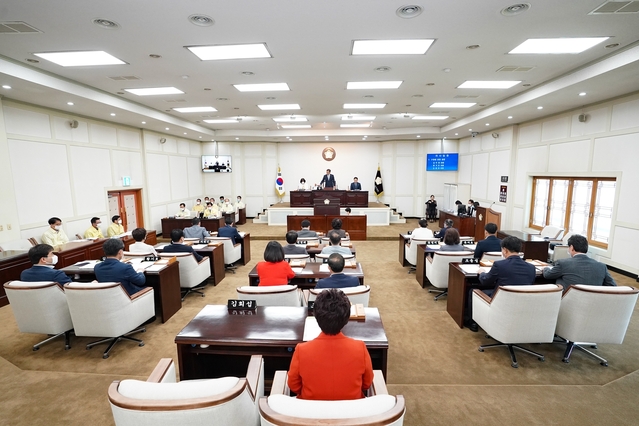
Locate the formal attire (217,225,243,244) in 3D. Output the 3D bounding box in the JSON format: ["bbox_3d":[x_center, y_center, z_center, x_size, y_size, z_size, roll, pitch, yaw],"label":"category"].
[{"bbox_3d":[-2.312,0.630,7.353,0.560,0.620,0.420,1,8,7],"label":"formal attire"}]

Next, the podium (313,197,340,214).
[{"bbox_3d":[0.341,0.027,11.921,1.120,1.280,0.650,0,8,3],"label":"podium"}]

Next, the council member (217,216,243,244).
[{"bbox_3d":[-1.852,0.672,6.265,0.550,1.250,0.750,0,7,6],"label":"council member"}]

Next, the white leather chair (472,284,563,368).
[{"bbox_3d":[2.236,1.207,3.322,0.670,0.880,0.700,0,8,1],"label":"white leather chair"}]

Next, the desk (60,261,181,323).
[{"bbox_3d":[-3.058,1.205,4.396,1.585,0.765,0.551,0,8,3],"label":"desk"}]

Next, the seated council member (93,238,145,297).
[{"bbox_3d":[-2.399,0.963,3.802,0.570,1.320,0.770,0,7,8],"label":"seated council member"}]

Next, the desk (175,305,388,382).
[{"bbox_3d":[-0.273,1.282,2.415,1.585,0.765,0.551,0,8,3],"label":"desk"}]

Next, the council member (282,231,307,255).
[{"bbox_3d":[-0.492,0.919,5.540,0.540,1.260,0.750,0,8,3],"label":"council member"}]

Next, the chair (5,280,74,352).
[{"bbox_3d":[-3.352,1.241,3.727,0.673,0.887,0.694,1,8,11],"label":"chair"}]

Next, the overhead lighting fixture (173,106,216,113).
[{"bbox_3d":[-3.813,-3.215,8.796,1.212,0.071,0.556,0,8,3],"label":"overhead lighting fixture"}]

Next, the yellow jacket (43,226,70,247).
[{"bbox_3d":[-5.873,0.628,6.371,0.360,0.620,0.520,2,8,18],"label":"yellow jacket"}]

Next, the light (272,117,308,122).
[{"bbox_3d":[-1.062,-3.476,10.523,1.212,0.071,0.556,0,8,3],"label":"light"}]

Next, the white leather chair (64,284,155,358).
[{"bbox_3d":[-2.539,1.196,3.541,0.670,0.880,0.700,0,8,5],"label":"white leather chair"}]

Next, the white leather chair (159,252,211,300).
[{"bbox_3d":[-2.579,1.131,5.497,0.670,0.880,0.700,0,8,5],"label":"white leather chair"}]

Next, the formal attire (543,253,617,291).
[{"bbox_3d":[3.193,0.822,3.519,0.622,0.694,0.530,-2,8,-9],"label":"formal attire"}]

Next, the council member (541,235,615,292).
[{"bbox_3d":[2.908,0.935,3.513,0.620,1.340,0.780,-1,7,-2],"label":"council member"}]

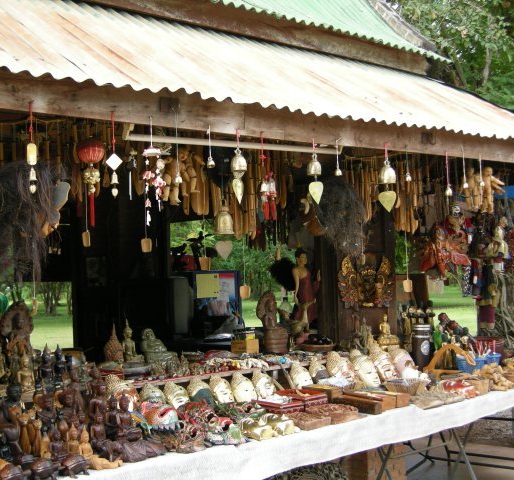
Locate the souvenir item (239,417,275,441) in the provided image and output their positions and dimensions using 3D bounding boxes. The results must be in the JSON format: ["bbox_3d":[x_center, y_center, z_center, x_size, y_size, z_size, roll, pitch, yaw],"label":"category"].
[{"bbox_3d":[0.003,0.794,3.756,0.090,0.075,0.140,0,-2,-42],"label":"souvenir item"}]

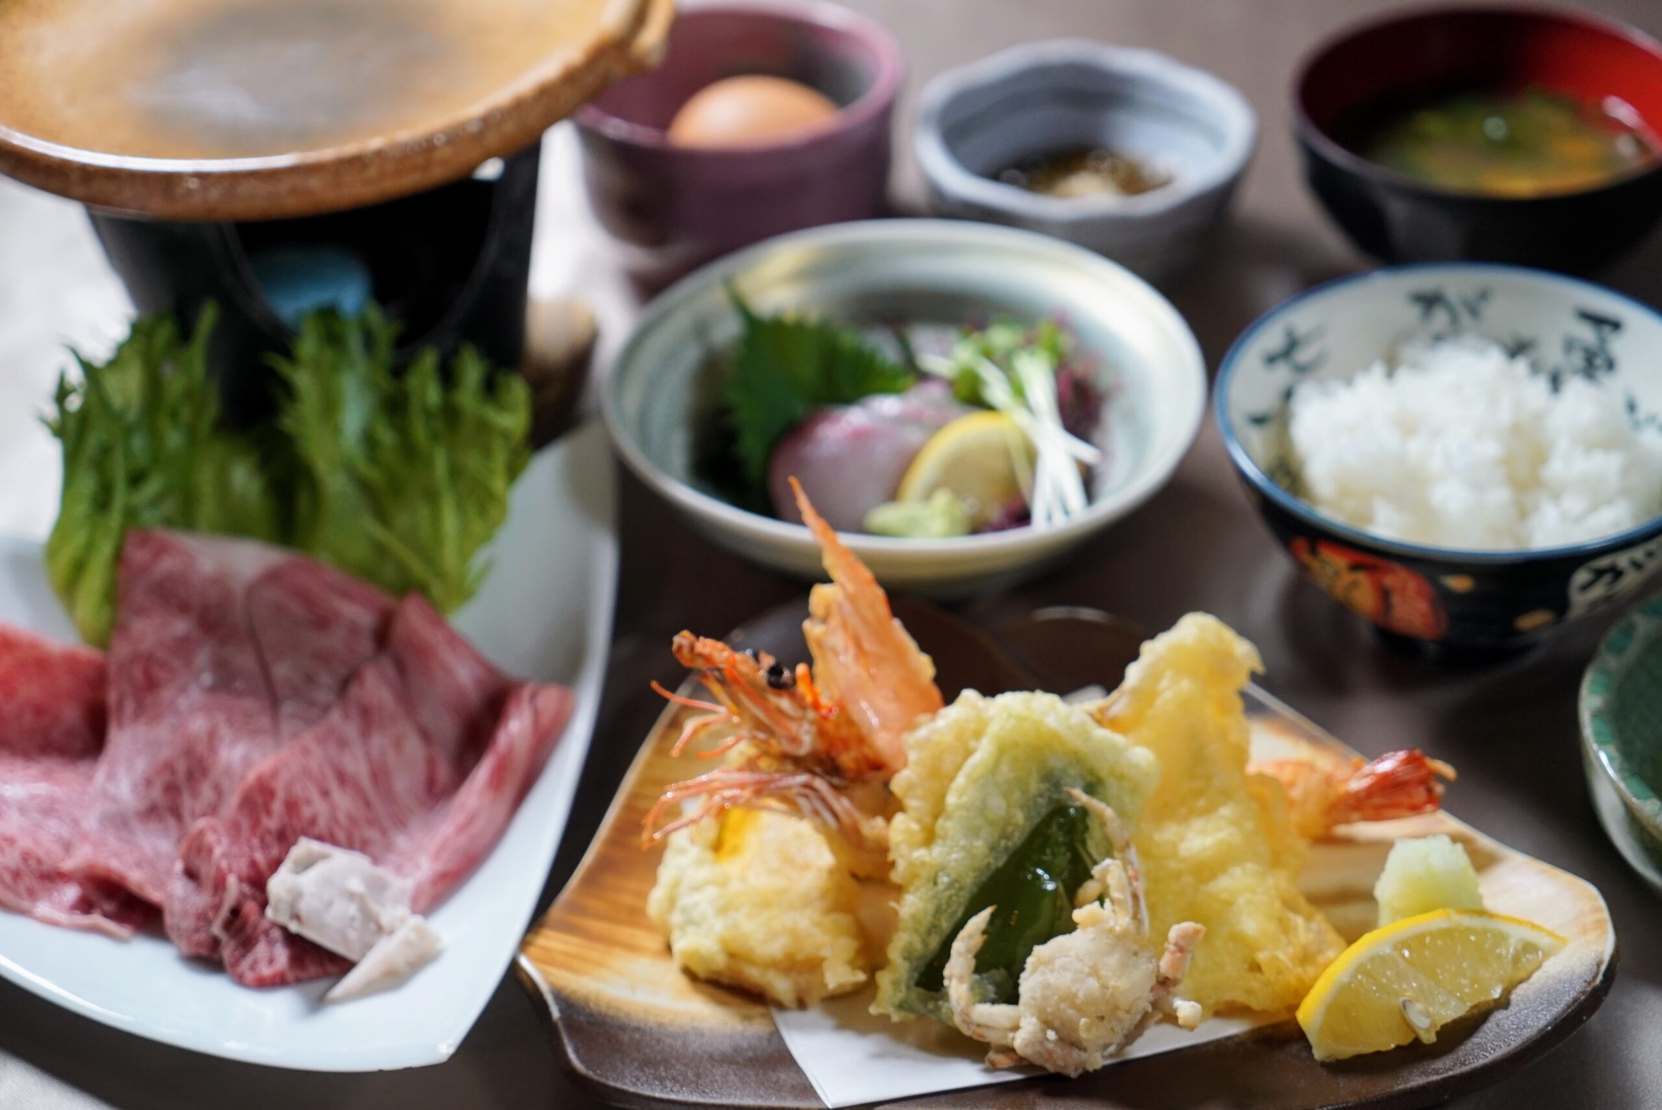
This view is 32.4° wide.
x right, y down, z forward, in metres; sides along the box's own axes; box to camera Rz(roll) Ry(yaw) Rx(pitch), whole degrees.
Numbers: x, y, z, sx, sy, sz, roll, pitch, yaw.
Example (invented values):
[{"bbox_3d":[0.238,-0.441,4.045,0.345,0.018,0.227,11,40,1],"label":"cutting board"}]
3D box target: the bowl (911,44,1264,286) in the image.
[{"bbox_3d":[0.074,-0.106,0.842,0.103,0.045,0.103,-2,38,2],"label":"bowl"}]

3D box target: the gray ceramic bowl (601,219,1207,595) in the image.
[{"bbox_3d":[0.019,-0.027,0.741,0.152,0.049,0.152,-2,38,2],"label":"gray ceramic bowl"}]

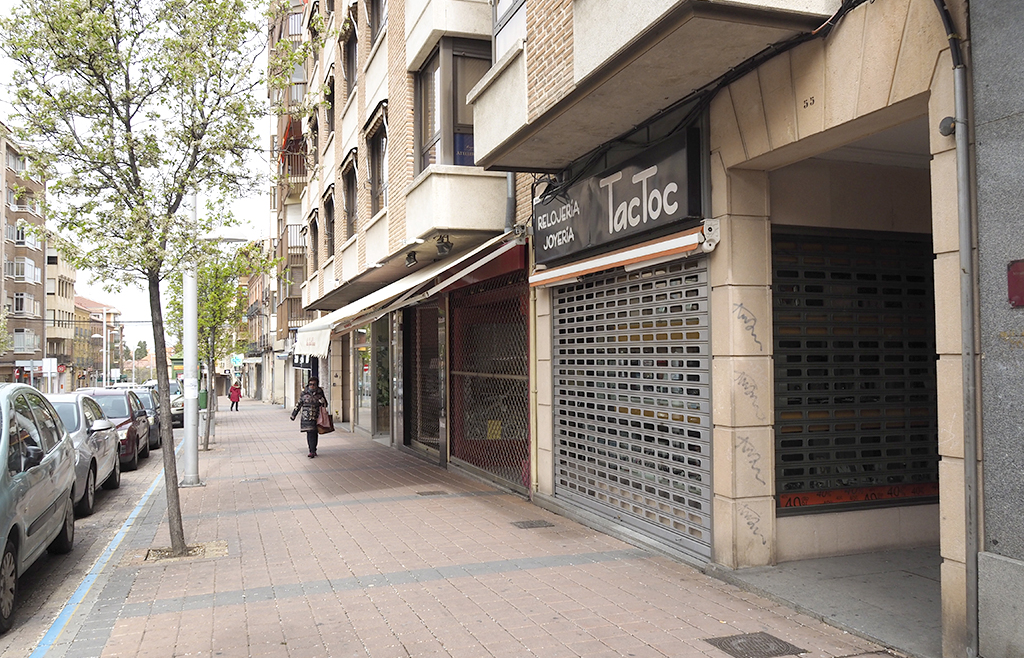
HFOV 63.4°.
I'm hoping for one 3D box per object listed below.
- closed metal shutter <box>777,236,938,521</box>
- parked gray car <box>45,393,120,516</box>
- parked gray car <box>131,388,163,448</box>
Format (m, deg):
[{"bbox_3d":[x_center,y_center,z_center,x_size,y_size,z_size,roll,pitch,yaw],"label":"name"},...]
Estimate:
[{"bbox_3d":[2.739,0.316,6.479,1.650,2.200,0.100,0,-2,-19],"label":"closed metal shutter"},{"bbox_3d":[-6.391,1.592,11.022,1.780,1.460,4.300,0,-4,-19],"label":"parked gray car"},{"bbox_3d":[-10.067,2.329,21.667,1.740,1.480,4.200,0,-4,-19],"label":"parked gray car"}]

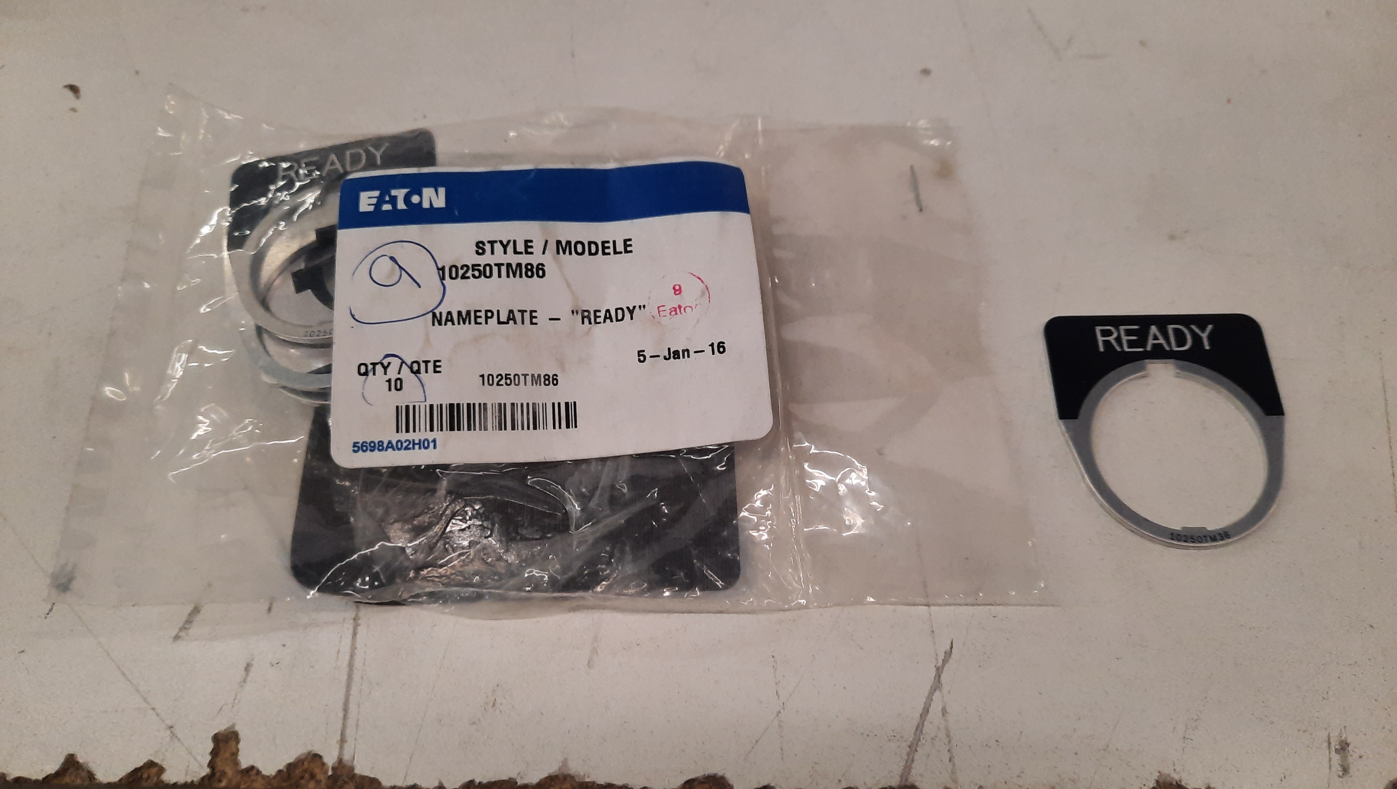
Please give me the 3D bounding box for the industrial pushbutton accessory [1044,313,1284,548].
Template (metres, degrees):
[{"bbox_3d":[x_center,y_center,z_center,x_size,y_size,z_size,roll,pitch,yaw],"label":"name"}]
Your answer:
[{"bbox_3d":[0.083,0.006,0.177,0.039,0.002,0.043,-1,67,2],"label":"industrial pushbutton accessory"}]

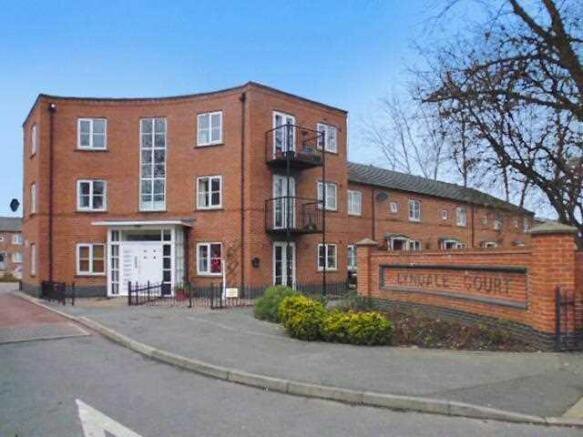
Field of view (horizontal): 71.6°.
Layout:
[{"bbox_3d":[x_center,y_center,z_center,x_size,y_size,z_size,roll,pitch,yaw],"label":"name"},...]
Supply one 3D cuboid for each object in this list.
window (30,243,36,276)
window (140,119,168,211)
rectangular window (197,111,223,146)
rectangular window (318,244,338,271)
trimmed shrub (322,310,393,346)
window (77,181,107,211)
[{"bbox_3d":[-11.597,1.847,18.200,0.130,1.350,1.200,3,-4,-39],"label":"window"},{"bbox_3d":[-5.840,-2.255,17.100,1.100,3.900,0.120,0,-3,6],"label":"window"},{"bbox_3d":[-3.328,-3.646,16.500,1.200,1.330,0.130,-1,-4,20],"label":"rectangular window"},{"bbox_3d":[1.676,1.766,18.300,1.200,1.200,0.130,3,-4,-39],"label":"rectangular window"},{"bbox_3d":[1.168,1.893,7.150,1.220,0.520,0.850,-1,-4,14],"label":"trimmed shrub"},{"bbox_3d":[-8.396,-0.958,17.050,1.220,1.300,0.120,0,-3,-5],"label":"window"}]

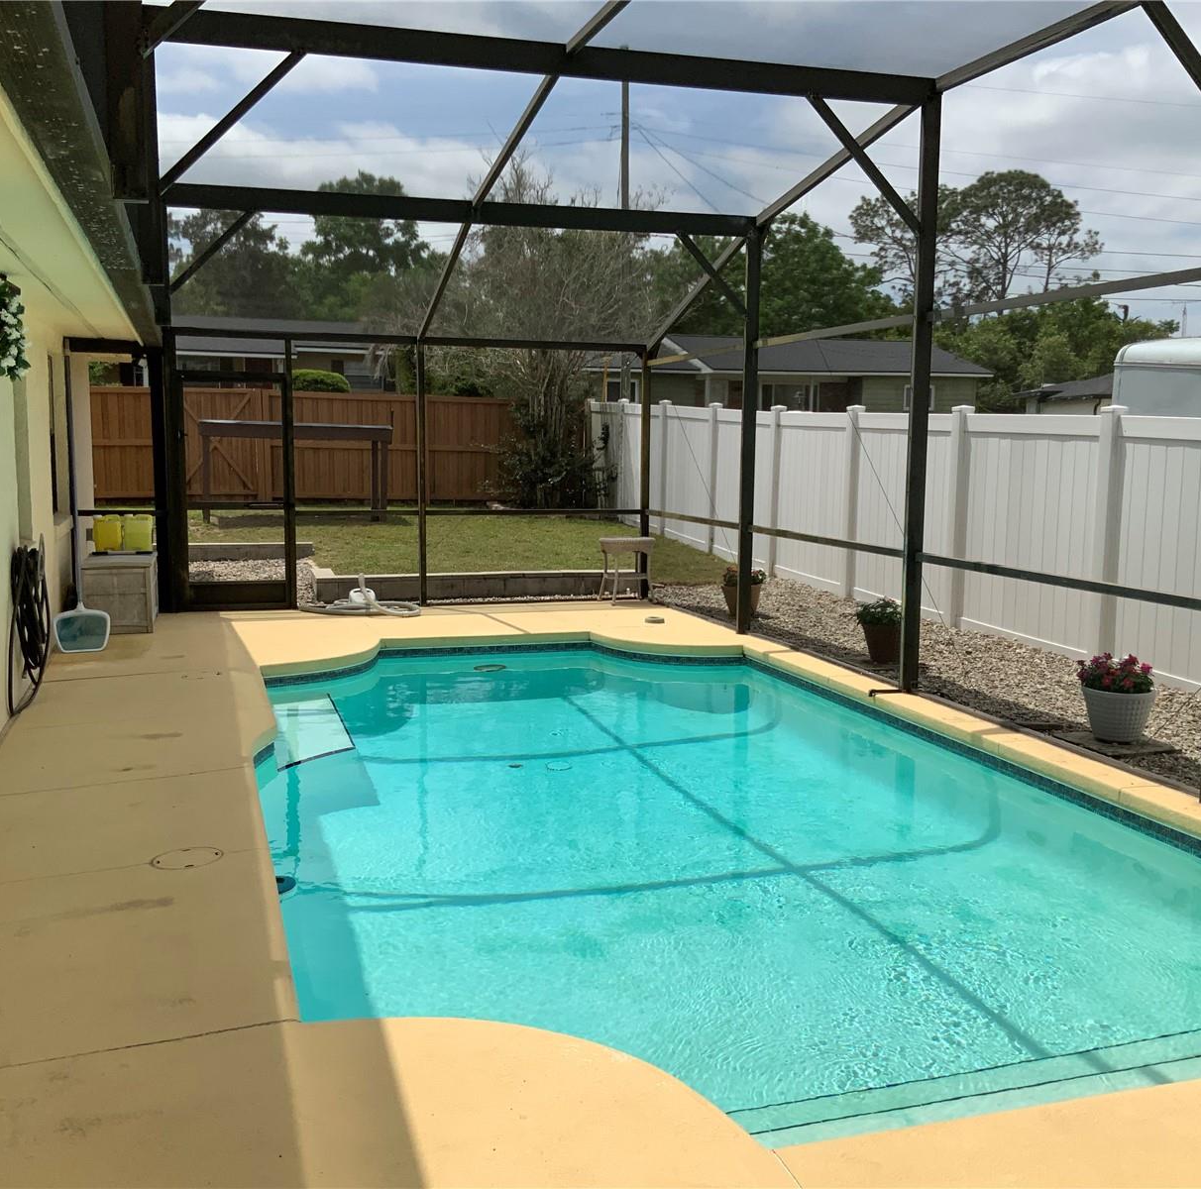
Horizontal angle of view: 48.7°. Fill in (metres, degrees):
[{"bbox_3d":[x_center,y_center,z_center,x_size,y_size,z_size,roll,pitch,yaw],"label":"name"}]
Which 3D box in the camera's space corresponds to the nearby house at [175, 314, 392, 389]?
[{"bbox_3d":[-11.532,-7.266,43.494,11.300,4.100,8.500,-2,7,-17],"label":"nearby house"}]

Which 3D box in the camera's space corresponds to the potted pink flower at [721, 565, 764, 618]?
[{"bbox_3d":[1.267,-0.038,11.829,0.395,0.440,0.395,0,7,0],"label":"potted pink flower"}]

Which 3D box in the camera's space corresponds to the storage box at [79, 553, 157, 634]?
[{"bbox_3d":[-3.840,-0.019,10.630,0.520,0.565,0.930,-2,7,-17],"label":"storage box"}]

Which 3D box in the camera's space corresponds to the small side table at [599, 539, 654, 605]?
[{"bbox_3d":[0.257,-0.218,12.483,0.440,0.585,0.370,-2,7,-17],"label":"small side table"}]

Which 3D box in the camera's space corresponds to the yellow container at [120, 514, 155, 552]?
[{"bbox_3d":[-3.809,-0.502,10.923,0.235,0.310,0.165,-2,7,-17],"label":"yellow container"}]

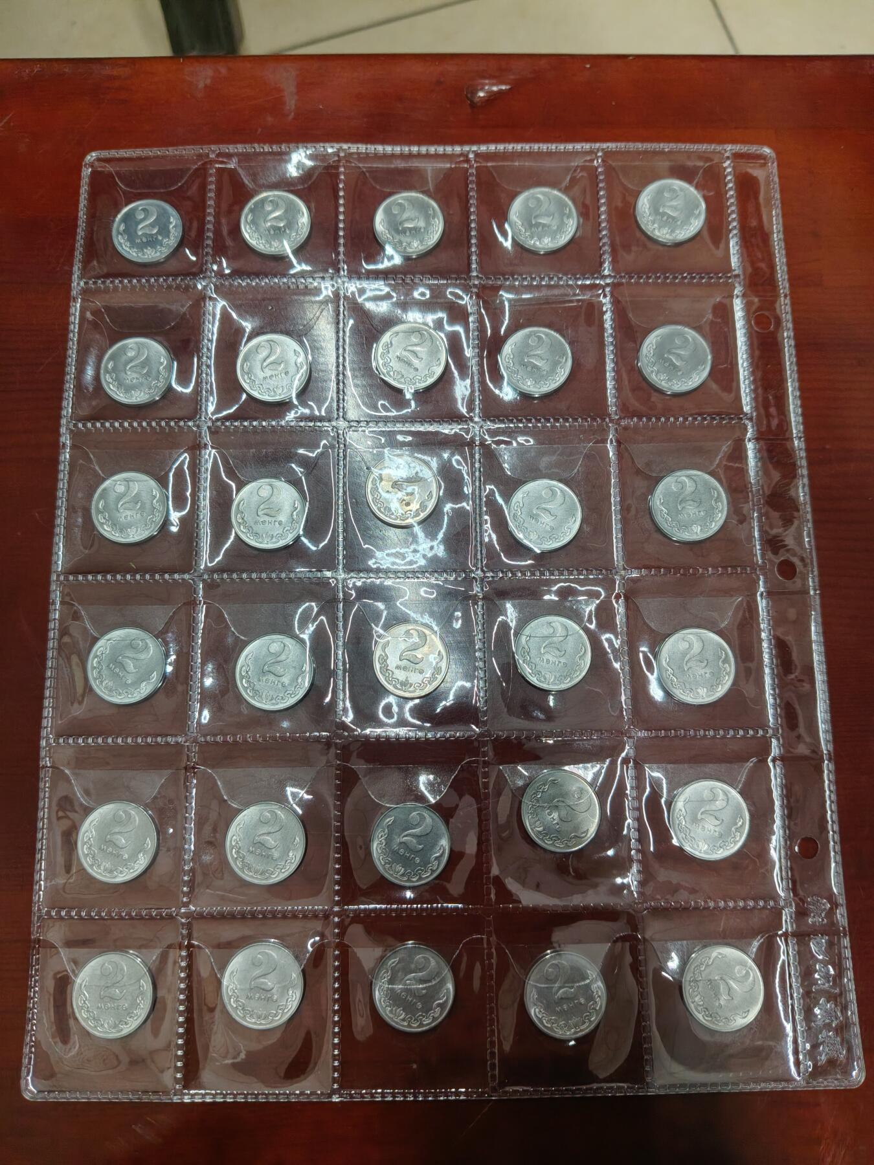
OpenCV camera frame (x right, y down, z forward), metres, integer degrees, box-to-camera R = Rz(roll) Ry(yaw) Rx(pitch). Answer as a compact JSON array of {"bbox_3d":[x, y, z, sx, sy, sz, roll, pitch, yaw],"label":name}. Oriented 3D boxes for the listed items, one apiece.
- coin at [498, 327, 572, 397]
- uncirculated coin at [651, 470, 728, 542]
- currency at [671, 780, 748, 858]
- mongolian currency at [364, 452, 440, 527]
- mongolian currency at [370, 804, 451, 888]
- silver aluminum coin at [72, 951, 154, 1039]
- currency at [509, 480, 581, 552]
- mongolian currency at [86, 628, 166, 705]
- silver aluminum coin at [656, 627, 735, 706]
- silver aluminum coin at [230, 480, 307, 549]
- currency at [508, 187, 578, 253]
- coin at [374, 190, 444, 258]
[{"bbox_3d":[0.027,-0.060,0.238,0.020,0.002,0.020,0,80,0],"label":"coin"},{"bbox_3d":[0.066,-0.020,0.231,0.020,0.001,0.020,-1,80,0],"label":"uncirculated coin"},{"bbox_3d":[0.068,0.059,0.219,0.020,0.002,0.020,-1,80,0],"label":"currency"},{"bbox_3d":[-0.009,-0.025,0.232,0.020,0.002,0.020,0,80,0],"label":"mongolian currency"},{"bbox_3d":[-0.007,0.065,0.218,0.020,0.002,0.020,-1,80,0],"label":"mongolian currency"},{"bbox_3d":[-0.077,0.098,0.209,0.020,0.001,0.020,-1,80,0],"label":"silver aluminum coin"},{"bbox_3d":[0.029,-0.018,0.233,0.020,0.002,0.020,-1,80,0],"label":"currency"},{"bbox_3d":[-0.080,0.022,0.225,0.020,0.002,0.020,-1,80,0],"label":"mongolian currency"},{"bbox_3d":[0.066,0.021,0.223,0.020,0.001,0.020,-1,80,0],"label":"silver aluminum coin"},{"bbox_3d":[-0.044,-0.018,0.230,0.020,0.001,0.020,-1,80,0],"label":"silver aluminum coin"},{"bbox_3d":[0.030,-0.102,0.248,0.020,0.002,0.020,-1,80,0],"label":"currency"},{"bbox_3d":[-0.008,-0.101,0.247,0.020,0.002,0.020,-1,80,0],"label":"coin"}]

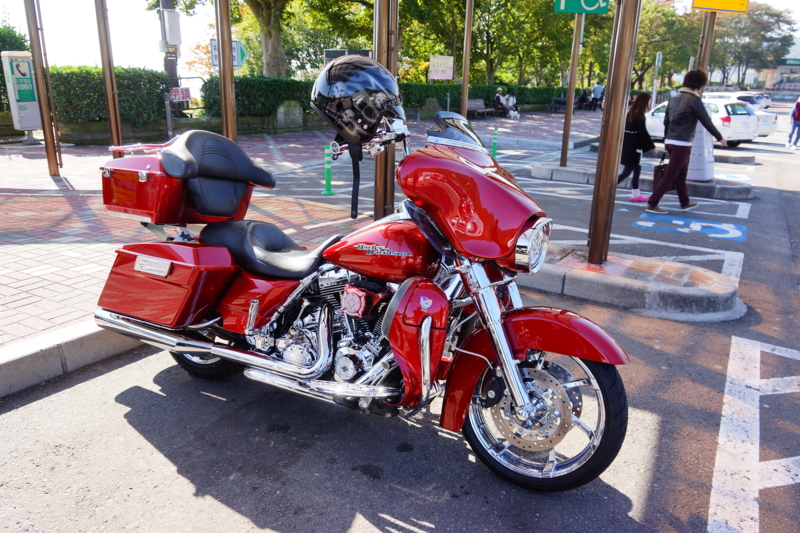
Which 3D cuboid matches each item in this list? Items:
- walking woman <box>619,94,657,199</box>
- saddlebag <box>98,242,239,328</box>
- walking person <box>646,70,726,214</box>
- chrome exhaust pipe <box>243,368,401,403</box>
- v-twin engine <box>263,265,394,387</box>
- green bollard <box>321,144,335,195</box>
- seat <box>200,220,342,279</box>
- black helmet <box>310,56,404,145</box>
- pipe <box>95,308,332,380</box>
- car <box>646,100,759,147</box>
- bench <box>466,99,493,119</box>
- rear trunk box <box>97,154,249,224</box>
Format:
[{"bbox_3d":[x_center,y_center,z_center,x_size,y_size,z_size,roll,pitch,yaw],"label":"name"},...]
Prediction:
[{"bbox_3d":[3.333,-1.675,8.405,0.580,1.490,0.450,-3,18,-14],"label":"walking woman"},{"bbox_3d":[-1.007,0.071,2.632,0.630,0.315,0.230,10,8,26],"label":"saddlebag"},{"bbox_3d":[3.715,-1.601,7.724,0.800,1.750,0.520,-5,18,-21],"label":"walking person"},{"bbox_3d":[-0.343,0.455,2.378,0.670,0.110,0.130,10,8,26],"label":"chrome exhaust pipe"},{"bbox_3d":[-0.279,0.217,2.594,0.520,0.460,0.400,10,8,26],"label":"v-twin engine"},{"bbox_3d":[-0.993,-1.319,8.190,0.200,0.650,0.200,2,17,0],"label":"green bollard"},{"bbox_3d":[-0.581,-0.088,2.749,0.710,0.230,0.360,10,8,26],"label":"seat"},{"bbox_3d":[-0.143,-0.570,2.060,0.300,0.260,0.250,16,17,-4],"label":"black helmet"},{"bbox_3d":[-0.846,0.219,2.600,1.290,0.340,0.140,10,8,26],"label":"pipe"},{"bbox_3d":[10.050,-5.040,20.900,1.700,1.480,4.400,-5,18,-21],"label":"car"},{"bbox_3d":[3.380,-6.696,25.500,0.600,0.800,1.500,13,21,33],"label":"bench"},{"bbox_3d":[-1.093,-0.383,2.988,0.460,0.310,0.560,10,8,26],"label":"rear trunk box"}]

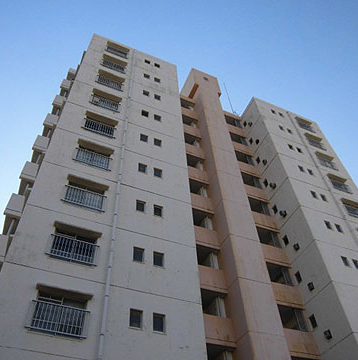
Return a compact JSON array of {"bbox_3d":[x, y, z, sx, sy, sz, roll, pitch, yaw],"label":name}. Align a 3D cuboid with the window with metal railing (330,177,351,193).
[{"bbox_3d":[12.054,0.408,26.840,1.670,1.240,0.180,17,-52,-17],"label":"window with metal railing"}]

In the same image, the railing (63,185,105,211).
[{"bbox_3d":[-4.058,0.816,15.611,1.850,0.900,0.140,17,-52,-17],"label":"railing"}]

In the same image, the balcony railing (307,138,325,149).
[{"bbox_3d":[11.954,-3.142,31.505,1.850,0.900,0.140,17,-52,-17],"label":"balcony railing"}]

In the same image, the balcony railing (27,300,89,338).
[{"bbox_3d":[-3.682,4.307,11.127,1.825,0.857,0.170,17,-52,-17],"label":"balcony railing"}]

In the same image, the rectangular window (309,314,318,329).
[{"bbox_3d":[7.220,7.573,19.217,0.100,0.690,0.400,17,-52,-17],"label":"rectangular window"}]

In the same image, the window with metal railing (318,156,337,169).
[{"bbox_3d":[12.083,-1.316,29.375,1.850,0.900,0.140,17,-52,-17],"label":"window with metal railing"}]

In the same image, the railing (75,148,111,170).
[{"bbox_3d":[-4.215,-1.066,17.838,1.700,1.220,0.180,17,-52,-17],"label":"railing"}]

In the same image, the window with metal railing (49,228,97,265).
[{"bbox_3d":[-3.950,2.563,13.659,1.700,1.220,0.180,17,-52,-17],"label":"window with metal railing"}]

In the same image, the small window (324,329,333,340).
[{"bbox_3d":[7.408,7.660,17.834,0.110,0.430,0.385,17,-52,-17],"label":"small window"}]

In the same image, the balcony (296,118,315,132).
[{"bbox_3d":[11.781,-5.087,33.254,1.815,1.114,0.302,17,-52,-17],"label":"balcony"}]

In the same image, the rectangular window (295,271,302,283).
[{"bbox_3d":[7.080,5.733,21.203,0.120,0.650,0.400,17,-52,-17],"label":"rectangular window"}]

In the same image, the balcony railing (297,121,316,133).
[{"bbox_3d":[11.998,-4.843,33.358,1.800,0.920,0.180,17,-52,-17],"label":"balcony railing"}]

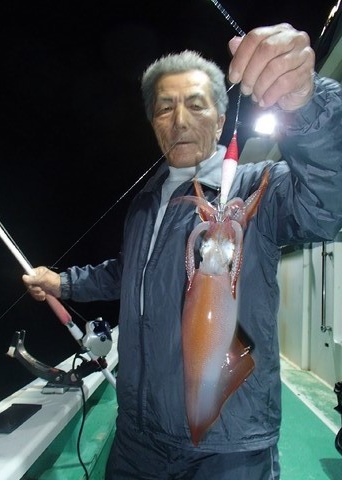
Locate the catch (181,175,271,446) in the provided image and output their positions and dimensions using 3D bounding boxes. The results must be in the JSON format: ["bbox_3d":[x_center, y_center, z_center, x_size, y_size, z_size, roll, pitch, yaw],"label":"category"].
[{"bbox_3d":[0.061,0.082,0.475,0.100,0.340,0.085,6,-6,5],"label":"catch"}]

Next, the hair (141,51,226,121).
[{"bbox_3d":[0.032,-0.338,0.880,0.190,0.165,0.205,2,4,12],"label":"hair"}]

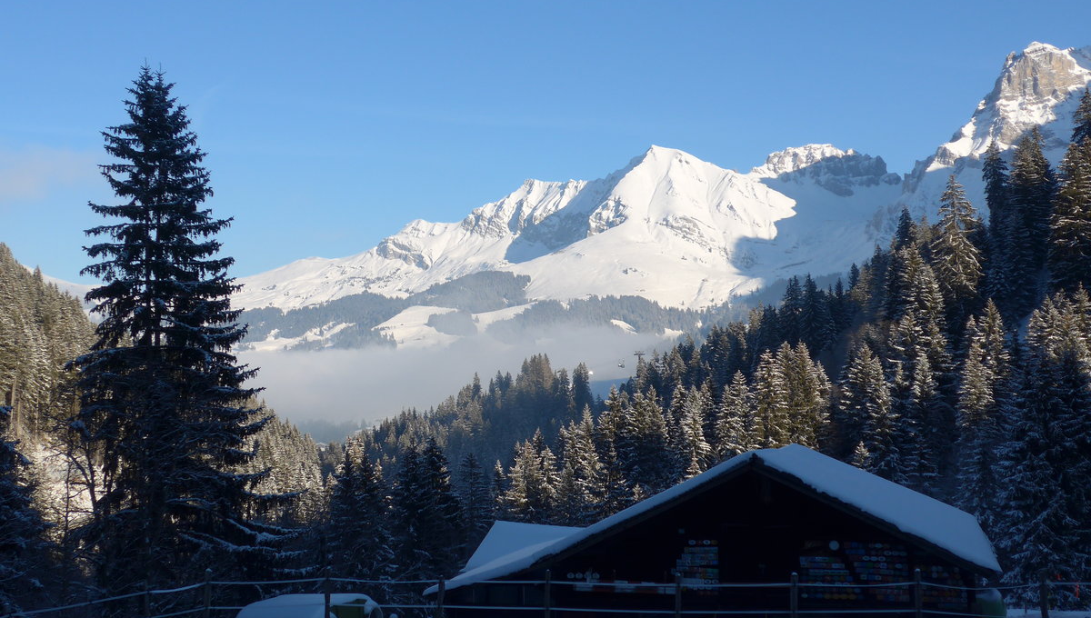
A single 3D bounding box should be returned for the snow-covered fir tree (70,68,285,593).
[{"bbox_3d":[-13.858,1.023,52.000,7.910,20.150,7.910,0,-4,0],"label":"snow-covered fir tree"}]

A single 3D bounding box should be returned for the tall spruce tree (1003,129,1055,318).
[{"bbox_3d":[57.495,-10.006,165.000,6.270,22.720,6.270,0,-4,0],"label":"tall spruce tree"}]

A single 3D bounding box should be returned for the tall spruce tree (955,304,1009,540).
[{"bbox_3d":[40.953,10.781,130.000,5.110,22.500,5.110,0,-4,0],"label":"tall spruce tree"}]

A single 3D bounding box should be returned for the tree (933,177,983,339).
[{"bbox_3d":[54.883,-7.095,185.000,6.790,21.590,6.790,0,-4,0],"label":"tree"}]

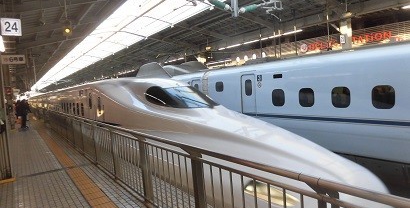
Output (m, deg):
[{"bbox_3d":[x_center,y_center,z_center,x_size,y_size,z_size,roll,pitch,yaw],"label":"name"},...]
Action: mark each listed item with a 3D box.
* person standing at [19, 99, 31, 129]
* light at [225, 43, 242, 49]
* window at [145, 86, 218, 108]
[{"bbox_3d":[-10.028,0.544,15.800,0.480,1.650,0.500,-6,4,-34],"label":"person standing"},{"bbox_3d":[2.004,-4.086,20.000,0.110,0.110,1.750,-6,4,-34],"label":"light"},{"bbox_3d":[-0.570,-0.149,7.988,1.600,0.680,1.800,-6,4,-34],"label":"window"}]

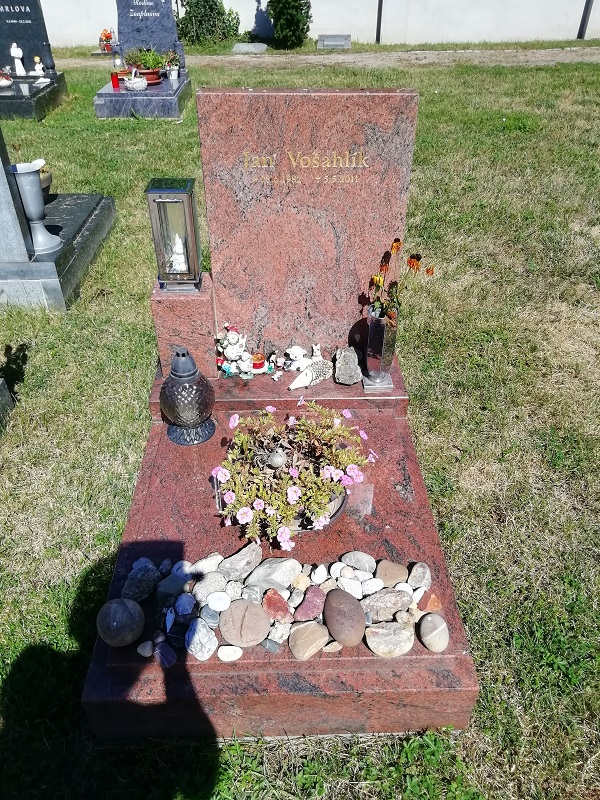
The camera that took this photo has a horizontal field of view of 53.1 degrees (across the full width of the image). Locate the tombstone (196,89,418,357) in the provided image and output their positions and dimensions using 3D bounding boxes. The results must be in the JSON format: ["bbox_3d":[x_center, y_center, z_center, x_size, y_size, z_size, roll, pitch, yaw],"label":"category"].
[{"bbox_3d":[0.025,-0.521,1.906,0.612,0.814,0.087,-1,33,-1],"label":"tombstone"}]

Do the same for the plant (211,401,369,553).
[{"bbox_3d":[-0.034,0.187,1.594,0.385,0.165,0.385,-1,38,-1],"label":"plant"}]

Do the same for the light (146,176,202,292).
[{"bbox_3d":[-0.375,-0.501,1.839,0.130,0.310,0.130,-1,38,-1],"label":"light"}]

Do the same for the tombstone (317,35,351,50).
[{"bbox_3d":[0.531,-5.712,9.554,0.530,0.220,0.300,-1,38,-1],"label":"tombstone"}]

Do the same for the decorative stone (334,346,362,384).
[{"bbox_3d":[0.162,-0.110,1.949,0.085,0.104,0.065,-1,38,-1],"label":"decorative stone"}]

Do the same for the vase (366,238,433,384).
[{"bbox_3d":[0.286,-0.242,1.817,0.180,0.475,0.130,-1,38,-1],"label":"vase"}]

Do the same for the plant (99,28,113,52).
[{"bbox_3d":[-2.912,-5.403,9.009,0.170,0.310,0.170,-1,38,-1],"label":"plant"}]

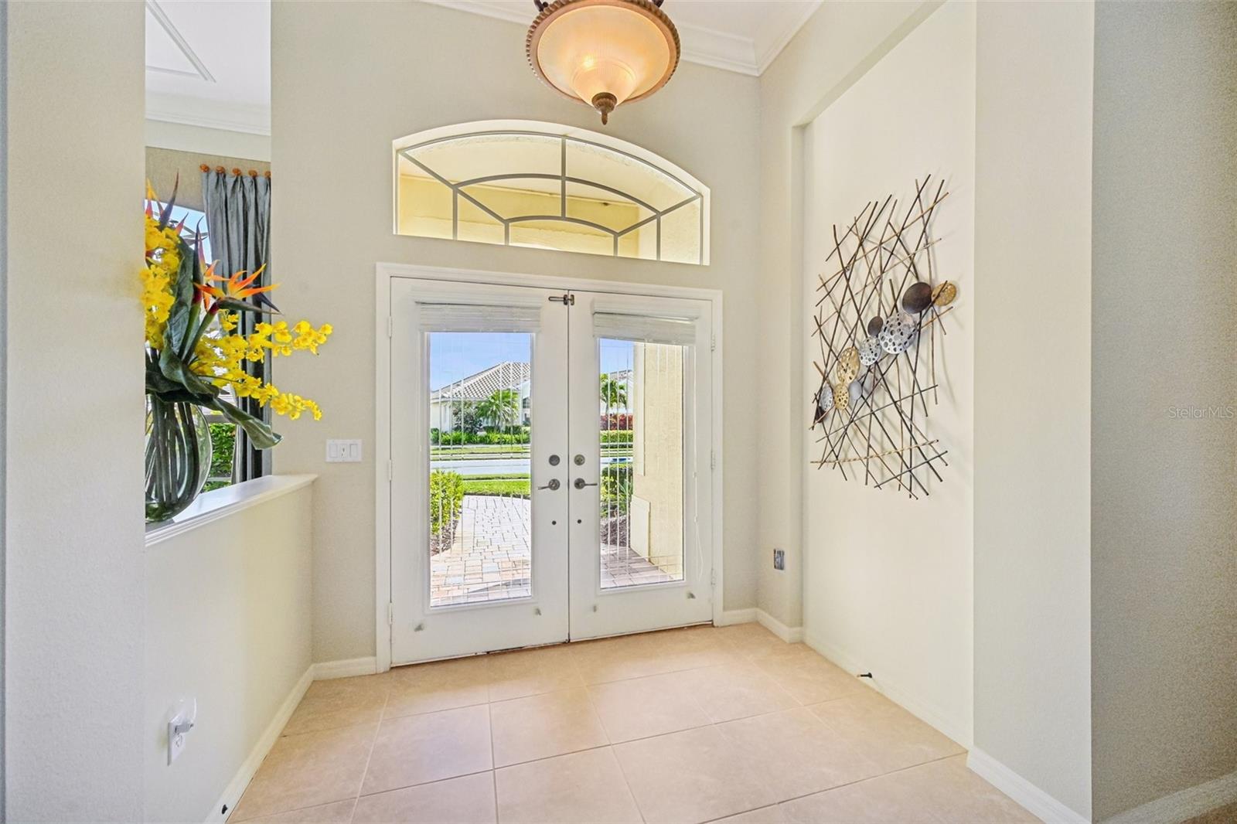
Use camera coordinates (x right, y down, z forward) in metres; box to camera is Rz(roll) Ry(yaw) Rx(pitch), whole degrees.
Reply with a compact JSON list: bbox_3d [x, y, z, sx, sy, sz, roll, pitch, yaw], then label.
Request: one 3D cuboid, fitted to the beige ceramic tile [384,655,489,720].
[{"bbox_3d":[-0.869,1.337,2.354,0.452,0.012,0.447,0,0,-17],"label":"beige ceramic tile"}]

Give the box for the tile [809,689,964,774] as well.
[{"bbox_3d":[1.101,1.341,2.033,0.408,0.012,0.432,0,0,-17],"label":"tile"}]

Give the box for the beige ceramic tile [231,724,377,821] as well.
[{"bbox_3d":[-1.142,1.336,1.812,0.380,0.012,0.432,0,0,-17],"label":"beige ceramic tile"}]

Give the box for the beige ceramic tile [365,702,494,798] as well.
[{"bbox_3d":[-0.742,1.337,1.932,0.452,0.012,0.432,0,0,-17],"label":"beige ceramic tile"}]

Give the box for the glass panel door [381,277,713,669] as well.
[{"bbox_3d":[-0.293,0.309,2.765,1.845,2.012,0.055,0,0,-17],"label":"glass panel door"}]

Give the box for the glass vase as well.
[{"bbox_3d":[-1.280,0.120,1.330,0.240,0.345,0.240,0,0,-17],"label":"glass vase"}]

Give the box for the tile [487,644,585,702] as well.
[{"bbox_3d":[-0.432,1.335,2.474,0.447,0.010,0.427,0,0,-17],"label":"tile"}]

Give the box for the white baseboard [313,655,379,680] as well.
[{"bbox_3d":[-1.367,1.287,2.408,0.293,0.088,0.015,0,0,-17],"label":"white baseboard"}]

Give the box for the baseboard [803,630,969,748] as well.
[{"bbox_3d":[1.217,1.285,2.319,0.016,0.090,0.980,0,0,-17],"label":"baseboard"}]

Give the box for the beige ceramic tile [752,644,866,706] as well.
[{"bbox_3d":[0.962,1.335,2.442,0.380,0.010,0.430,0,0,-17],"label":"beige ceramic tile"}]

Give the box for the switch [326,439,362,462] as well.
[{"bbox_3d":[-1.373,0.195,2.405,0.160,0.112,0.011,0,0,-17],"label":"switch"}]

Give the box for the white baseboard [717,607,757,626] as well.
[{"bbox_3d":[0.765,1.291,3.041,0.260,0.088,0.015,0,0,-17],"label":"white baseboard"}]

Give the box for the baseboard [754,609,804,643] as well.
[{"bbox_3d":[0.982,1.291,2.930,0.110,0.088,0.310,0,0,-17],"label":"baseboard"}]

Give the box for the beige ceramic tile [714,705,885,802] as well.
[{"bbox_3d":[0.687,1.333,1.903,0.447,0.010,0.430,0,0,-17],"label":"beige ceramic tile"}]

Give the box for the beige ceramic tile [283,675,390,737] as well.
[{"bbox_3d":[-1.266,1.337,2.224,0.380,0.012,0.427,0,0,-17],"label":"beige ceramic tile"}]

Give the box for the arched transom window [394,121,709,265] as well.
[{"bbox_3d":[-0.309,-1.273,2.796,1.800,0.714,0.130,0,0,-17],"label":"arched transom window"}]

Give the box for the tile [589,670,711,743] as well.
[{"bbox_3d":[0.127,1.334,2.190,0.447,0.010,0.430,0,0,-17],"label":"tile"}]

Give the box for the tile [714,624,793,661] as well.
[{"bbox_3d":[0.793,1.336,2.837,0.285,0.010,0.412,0,0,-17],"label":"tile"}]

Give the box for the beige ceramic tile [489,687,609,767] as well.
[{"bbox_3d":[-0.306,1.333,2.058,0.447,0.010,0.430,0,0,-17],"label":"beige ceramic tile"}]

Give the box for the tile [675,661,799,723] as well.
[{"bbox_3d":[0.561,1.335,2.321,0.447,0.010,0.430,0,0,-17],"label":"tile"}]

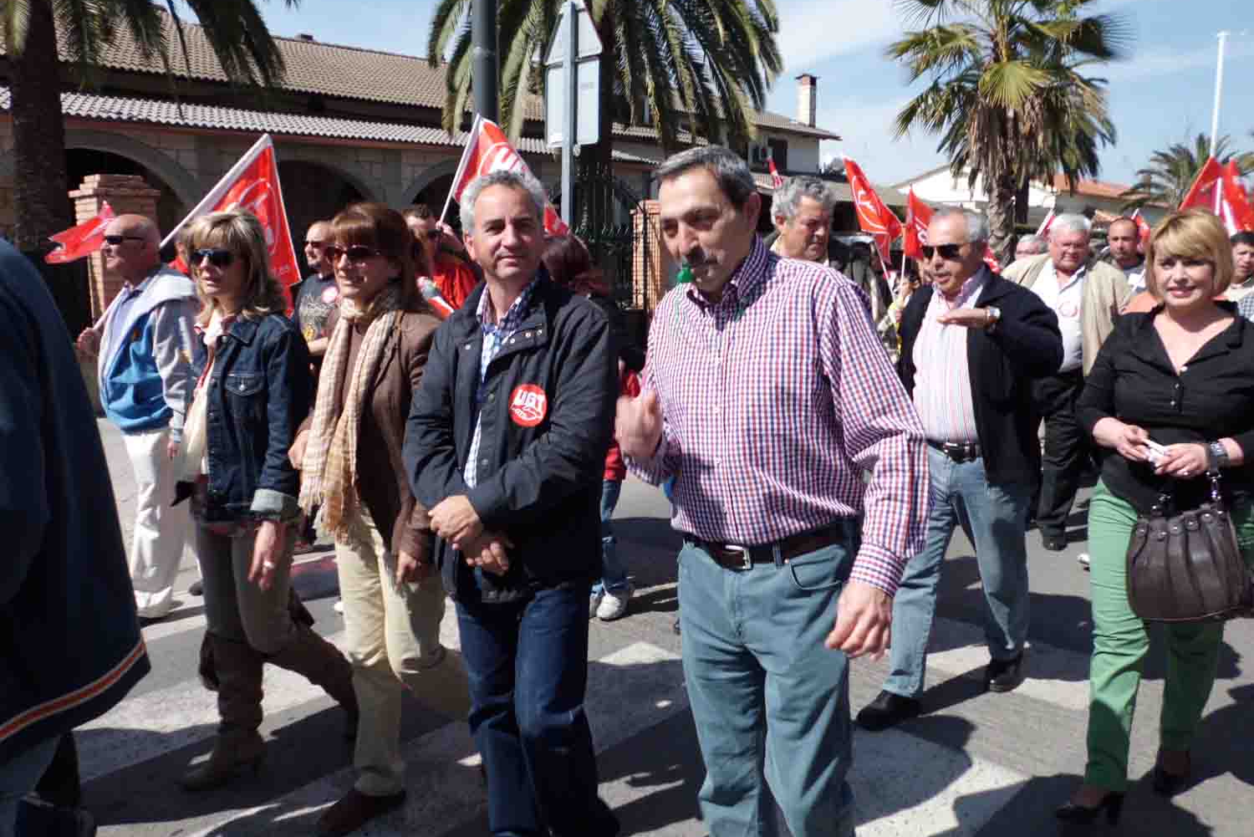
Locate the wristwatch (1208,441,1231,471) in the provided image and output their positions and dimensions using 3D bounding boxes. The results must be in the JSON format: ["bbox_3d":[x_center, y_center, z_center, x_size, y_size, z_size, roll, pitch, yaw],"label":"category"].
[{"bbox_3d":[1.485,0.092,2.360,0.045,0.065,0.060,0,-27,-8],"label":"wristwatch"}]

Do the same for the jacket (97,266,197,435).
[{"bbox_3d":[-1.886,-0.261,3.720,0.360,0.680,0.500,-6,12,-33],"label":"jacket"}]

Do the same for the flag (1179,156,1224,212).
[{"bbox_3d":[3.228,-1.287,5.300,0.330,0.420,0.150,2,11,10],"label":"flag"}]

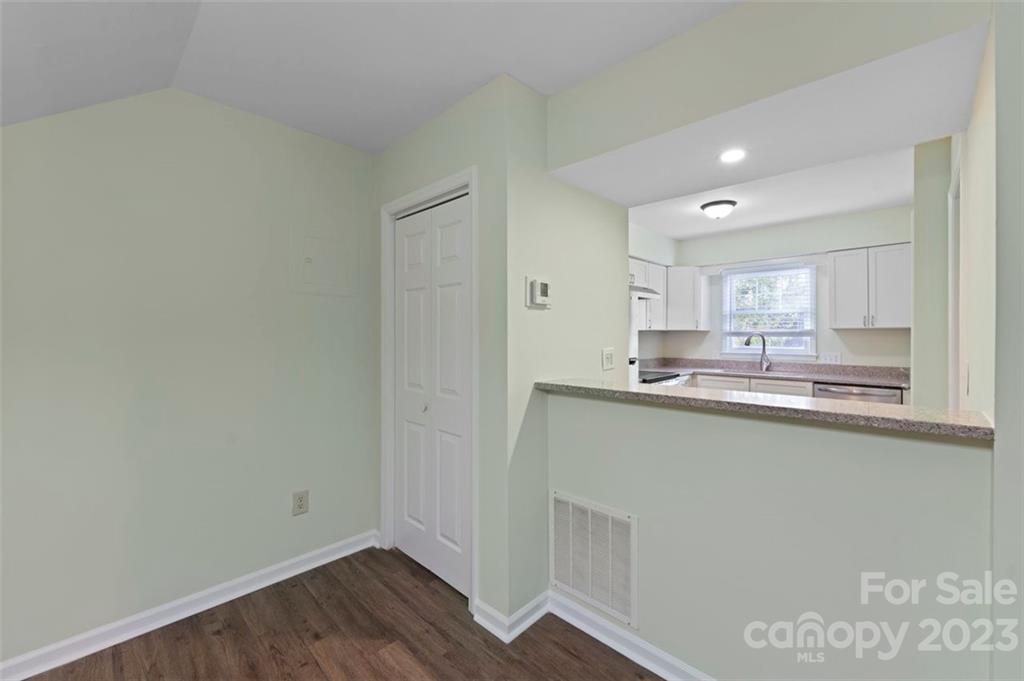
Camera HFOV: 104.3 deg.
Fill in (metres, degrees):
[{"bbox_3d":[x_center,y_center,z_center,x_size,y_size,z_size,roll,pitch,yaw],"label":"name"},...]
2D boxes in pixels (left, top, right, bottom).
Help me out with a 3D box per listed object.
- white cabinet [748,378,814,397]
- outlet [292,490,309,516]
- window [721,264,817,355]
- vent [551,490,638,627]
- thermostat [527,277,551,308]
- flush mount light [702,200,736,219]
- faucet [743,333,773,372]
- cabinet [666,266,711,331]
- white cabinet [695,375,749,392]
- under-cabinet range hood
[{"bbox_3d":[2.984,0.857,4.330,0.556,0.860,0.600,0,0,44],"label":"white cabinet"},{"bbox_3d":[-1.162,0.898,2.190,0.010,0.121,0.080,0,0,44],"label":"outlet"},{"bbox_3d":[2.997,-0.333,4.710,0.977,1.030,0.080,0,0,44],"label":"window"},{"bbox_3d":[0.344,0.925,1.732,0.442,0.447,0.015,0,0,44],"label":"vent"},{"bbox_3d":[0.138,-0.221,1.837,0.037,0.142,0.178,0,1,44],"label":"thermostat"},{"bbox_3d":[1.852,-1.165,3.552,0.295,0.145,0.295,0,0,44],"label":"flush mount light"},{"bbox_3d":[2.790,0.144,4.490,0.280,0.420,0.100,0,0,-14],"label":"faucet"},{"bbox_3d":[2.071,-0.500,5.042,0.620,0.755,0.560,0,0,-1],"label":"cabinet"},{"bbox_3d":[2.498,0.828,4.569,0.550,0.860,0.600,0,1,44],"label":"white cabinet"},{"bbox_3d":[1.262,-0.545,4.397,0.460,0.150,0.760,0,0,44],"label":"under-cabinet range hood"}]

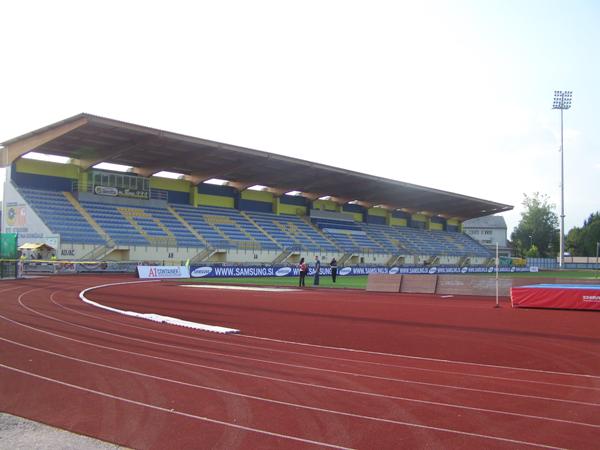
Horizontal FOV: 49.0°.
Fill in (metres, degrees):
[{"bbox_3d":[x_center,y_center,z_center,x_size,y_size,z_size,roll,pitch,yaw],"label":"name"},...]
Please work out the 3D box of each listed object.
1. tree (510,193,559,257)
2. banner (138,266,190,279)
[{"bbox_3d":[61.050,1.638,171.492,12.530,20.020,12.160,0,-3,20],"label":"tree"},{"bbox_3d":[-11.175,3.878,54.396,0.300,0.970,5.500,-1,-4,36],"label":"banner"}]

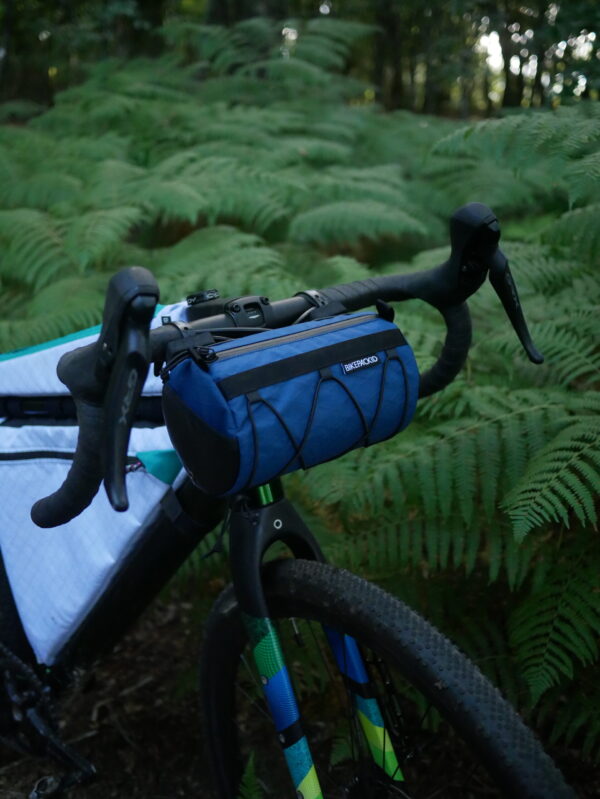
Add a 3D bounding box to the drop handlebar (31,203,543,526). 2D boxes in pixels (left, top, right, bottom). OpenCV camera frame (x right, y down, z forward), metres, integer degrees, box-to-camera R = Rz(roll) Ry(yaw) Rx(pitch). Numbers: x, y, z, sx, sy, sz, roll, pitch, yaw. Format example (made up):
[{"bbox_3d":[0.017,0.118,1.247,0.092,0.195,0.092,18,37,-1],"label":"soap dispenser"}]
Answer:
[{"bbox_3d":[-0.012,-0.041,0.902,0.497,0.254,0.227,-17,21,-33],"label":"drop handlebar"}]

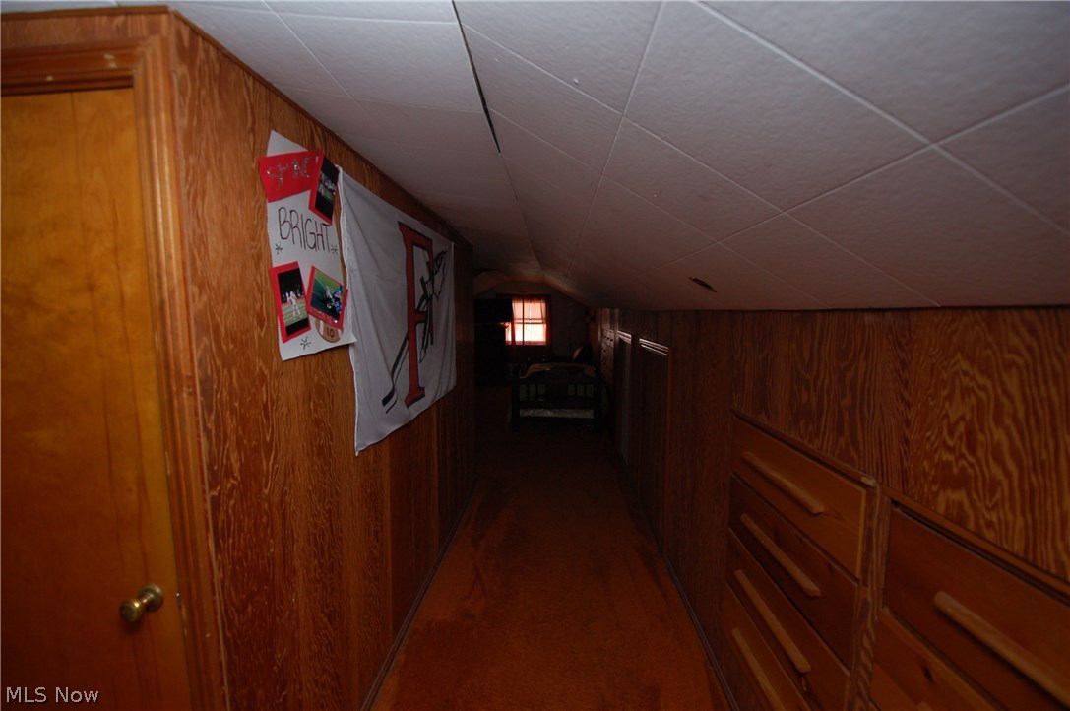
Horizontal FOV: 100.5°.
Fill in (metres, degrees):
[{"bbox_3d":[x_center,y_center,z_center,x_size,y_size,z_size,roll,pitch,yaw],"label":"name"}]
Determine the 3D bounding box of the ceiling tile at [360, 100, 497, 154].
[{"bbox_3d":[-0.256,-0.600,1.153,0.305,0.020,0.295,9,6,2],"label":"ceiling tile"}]

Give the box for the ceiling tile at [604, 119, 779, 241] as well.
[{"bbox_3d":[0.285,-0.331,0.872,0.305,0.020,0.305,29,6,0],"label":"ceiling tile"}]

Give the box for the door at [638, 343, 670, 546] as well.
[{"bbox_3d":[0.766,0.516,2.920,0.040,1.183,0.786,0,6,3],"label":"door"}]

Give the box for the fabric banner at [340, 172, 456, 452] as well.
[{"bbox_3d":[-0.554,-0.193,2.173,0.040,0.950,1.520,0,6,3],"label":"fabric banner"}]

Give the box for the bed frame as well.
[{"bbox_3d":[0.300,0.415,6.333,1.060,0.800,2.000,0,6,3],"label":"bed frame"}]

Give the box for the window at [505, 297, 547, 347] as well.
[{"bbox_3d":[-0.206,-0.666,8.493,0.860,0.980,0.100,0,6,3],"label":"window"}]

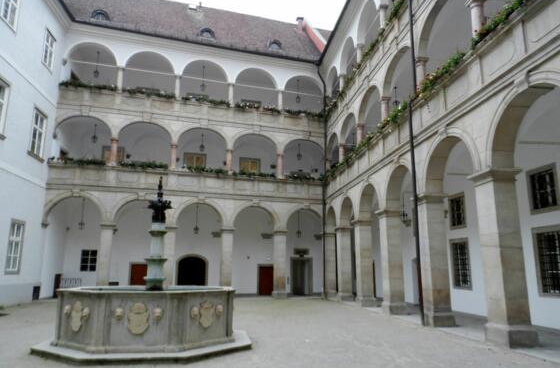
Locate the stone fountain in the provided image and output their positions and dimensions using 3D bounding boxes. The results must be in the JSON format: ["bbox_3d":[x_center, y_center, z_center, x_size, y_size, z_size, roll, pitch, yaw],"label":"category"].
[{"bbox_3d":[-2.988,1.768,9.452,4.480,3.935,4.480,3,-13,-8],"label":"stone fountain"}]

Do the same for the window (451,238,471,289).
[{"bbox_3d":[7.902,3.482,16.926,0.200,2.186,1.346,2,-13,-7],"label":"window"}]

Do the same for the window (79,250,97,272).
[{"bbox_3d":[-11.765,4.761,24.009,1.040,1.270,0.150,4,-13,-15],"label":"window"}]

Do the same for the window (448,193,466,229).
[{"bbox_3d":[8.153,1.275,17.711,0.166,1.581,1.269,3,-13,-8],"label":"window"}]

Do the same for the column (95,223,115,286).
[{"bbox_3d":[-9.782,4.260,21.640,0.840,4.060,0.820,4,-13,-15],"label":"column"}]

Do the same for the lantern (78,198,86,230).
[{"bbox_3d":[-11.715,1.808,23.068,0.385,1.902,0.385,4,-13,-16],"label":"lantern"}]

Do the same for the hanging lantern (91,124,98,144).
[{"bbox_3d":[-12.088,-3.270,25.345,0.428,1.344,0.428,4,-13,-16],"label":"hanging lantern"}]

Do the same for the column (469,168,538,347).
[{"bbox_3d":[5.424,1.737,9.424,0.820,4.060,0.920,2,-13,-7],"label":"column"}]

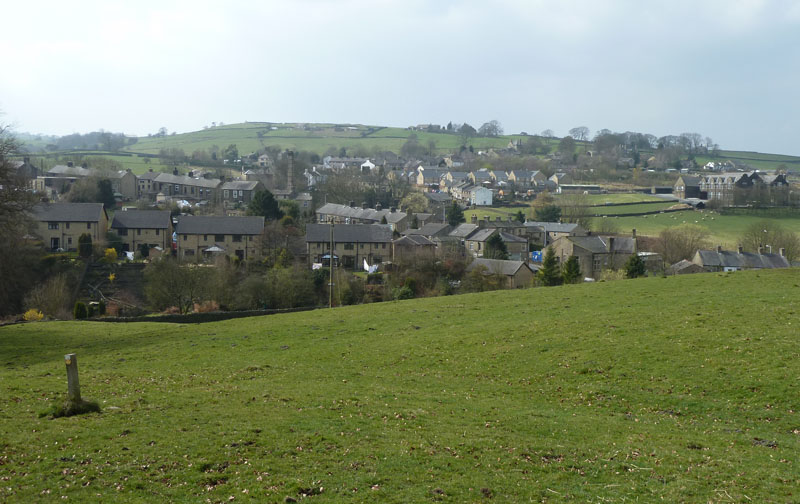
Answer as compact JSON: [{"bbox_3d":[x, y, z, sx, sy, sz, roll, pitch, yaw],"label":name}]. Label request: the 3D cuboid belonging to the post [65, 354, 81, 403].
[{"bbox_3d":[-4.597,1.779,13.000,0.125,0.670,0.125,-4,5,12],"label":"post"}]

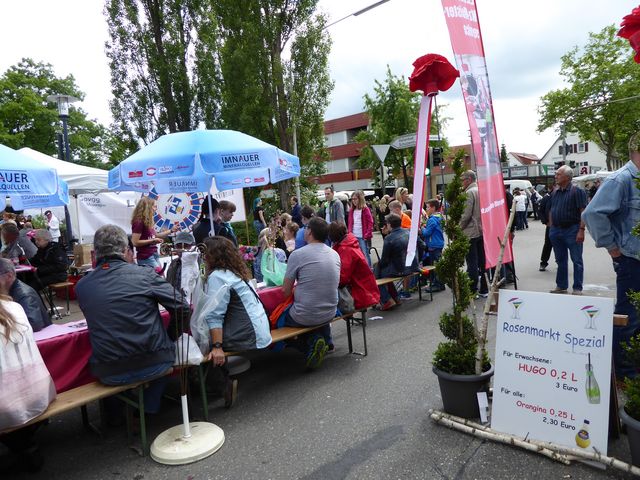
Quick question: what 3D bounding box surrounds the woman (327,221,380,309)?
[{"bbox_3d":[0.170,0.499,4.730,0.740,1.360,0.540,-2,5,41],"label":"woman"}]

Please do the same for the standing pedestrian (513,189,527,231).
[{"bbox_3d":[7.802,-1.201,18.038,0.480,1.650,0.340,-2,5,20],"label":"standing pedestrian"}]

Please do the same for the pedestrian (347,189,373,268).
[{"bbox_3d":[0.703,0.064,7.251,0.500,1.680,0.320,-3,4,24],"label":"pedestrian"}]

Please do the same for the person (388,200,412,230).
[{"bbox_3d":[1.300,0.146,7.600,0.680,1.360,0.500,-4,4,18],"label":"person"}]

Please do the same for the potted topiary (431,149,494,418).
[{"bbox_3d":[1.032,0.280,3.300,0.450,1.820,0.450,-5,3,0],"label":"potted topiary"}]

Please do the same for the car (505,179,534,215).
[{"bbox_3d":[10.942,-2.171,26.125,1.950,2.000,4.600,-1,5,23],"label":"car"}]

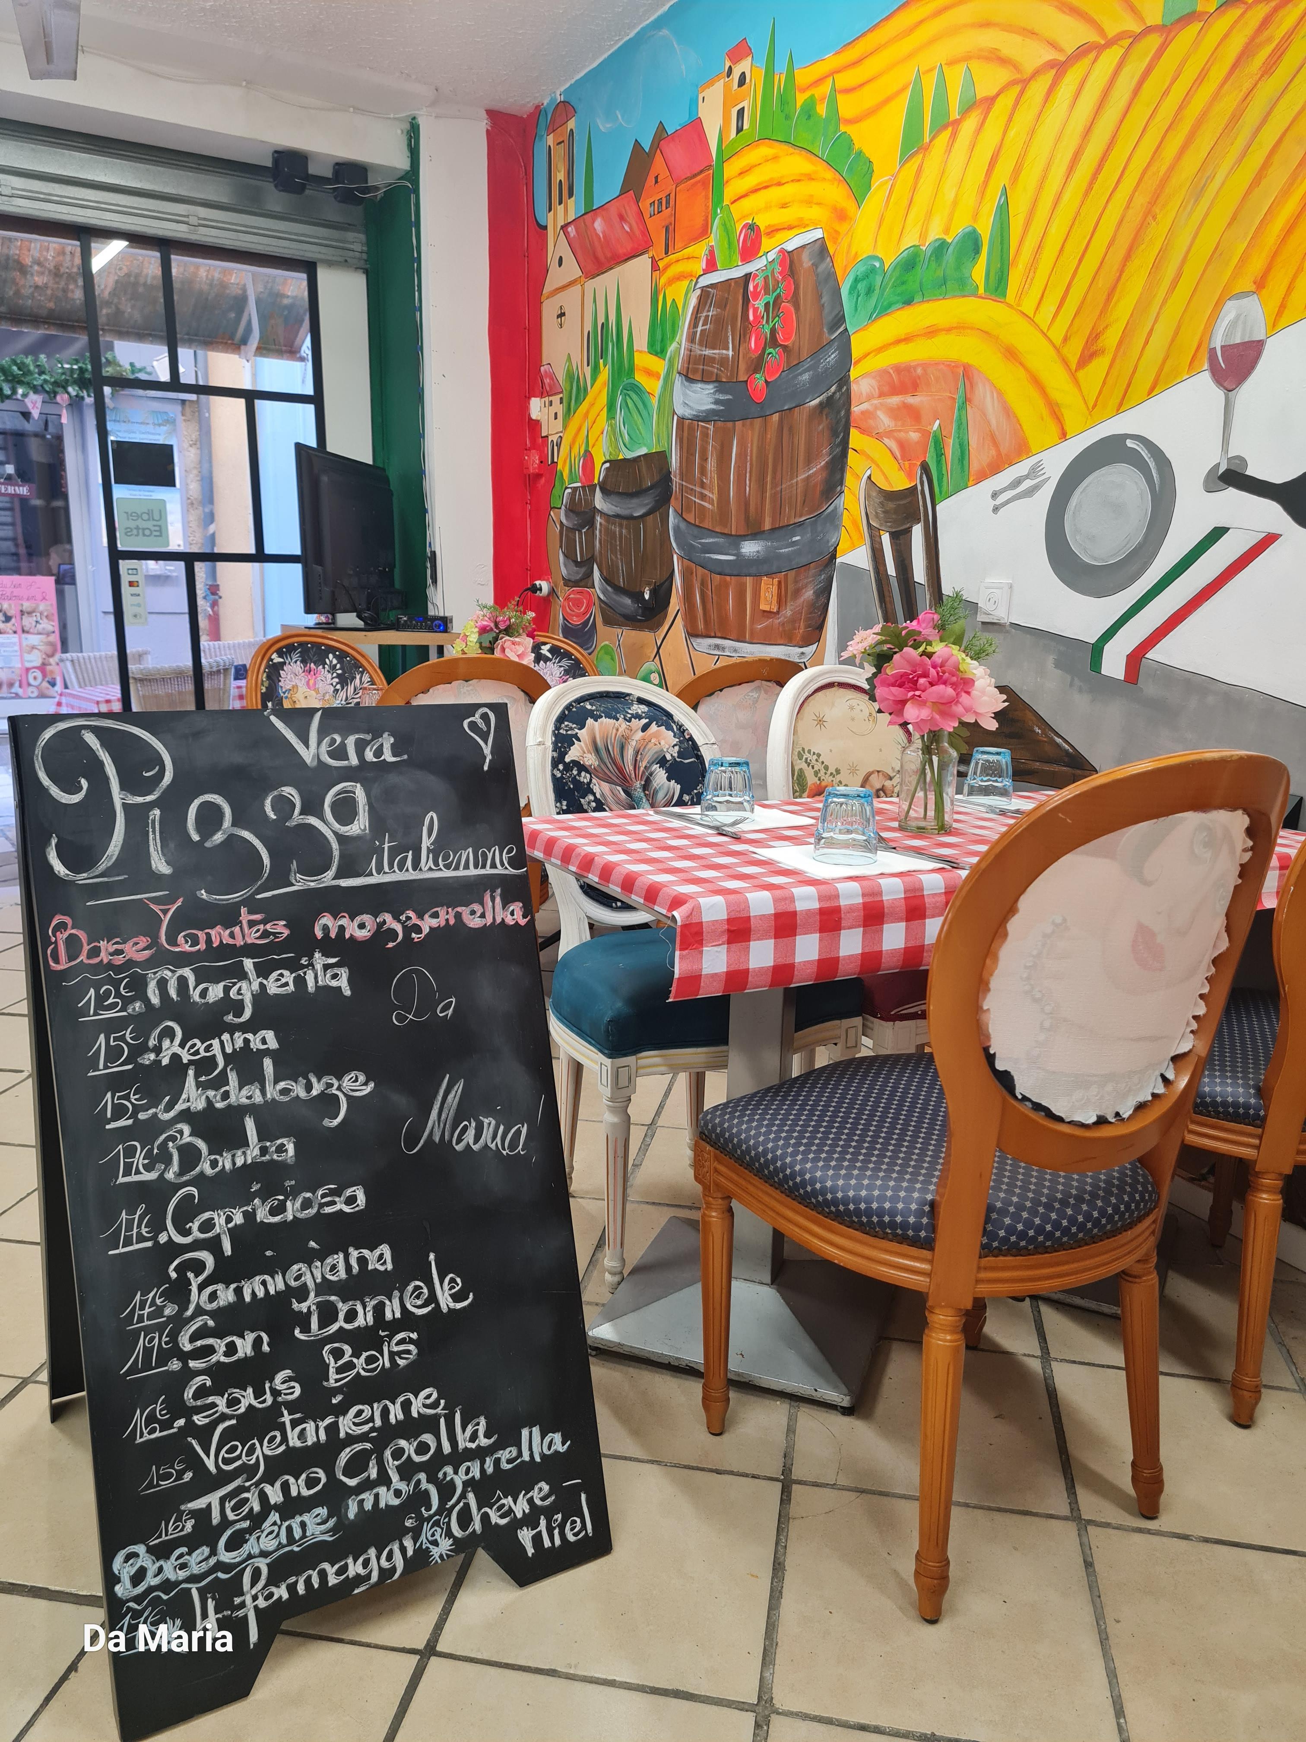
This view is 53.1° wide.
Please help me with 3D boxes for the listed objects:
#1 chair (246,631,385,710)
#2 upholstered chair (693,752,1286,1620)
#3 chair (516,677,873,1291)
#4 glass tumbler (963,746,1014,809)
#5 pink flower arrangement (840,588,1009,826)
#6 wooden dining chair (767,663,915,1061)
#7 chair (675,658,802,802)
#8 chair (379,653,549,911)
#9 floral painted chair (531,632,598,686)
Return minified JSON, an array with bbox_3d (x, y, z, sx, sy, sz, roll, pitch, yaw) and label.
[{"bbox_3d":[-0.917,-0.215,3.919,0.510,0.978,0.548,-8,15,-36],"label":"chair"},{"bbox_3d":[0.404,0.315,1.587,0.510,0.980,0.548,-5,14,-28],"label":"upholstered chair"},{"bbox_3d":[0.037,0.155,2.327,0.500,0.965,0.505,-6,14,-29],"label":"chair"},{"bbox_3d":[0.599,-0.172,2.326,0.087,0.091,0.087,1,12,0],"label":"glass tumbler"},{"bbox_3d":[0.423,-0.247,2.034,0.260,0.356,0.220,1,12,0],"label":"pink flower arrangement"},{"bbox_3d":[0.505,0.097,2.624,0.500,0.970,0.505,-7,14,-32],"label":"wooden dining chair"},{"bbox_3d":[0.144,-0.056,3.277,0.510,0.978,0.548,-4,13,-22],"label":"chair"},{"bbox_3d":[-0.490,-0.046,3.177,0.510,0.978,0.548,-4,13,-22],"label":"chair"},{"bbox_3d":[-0.279,-0.248,4.129,0.510,0.978,0.548,-7,14,-31],"label":"floral painted chair"}]

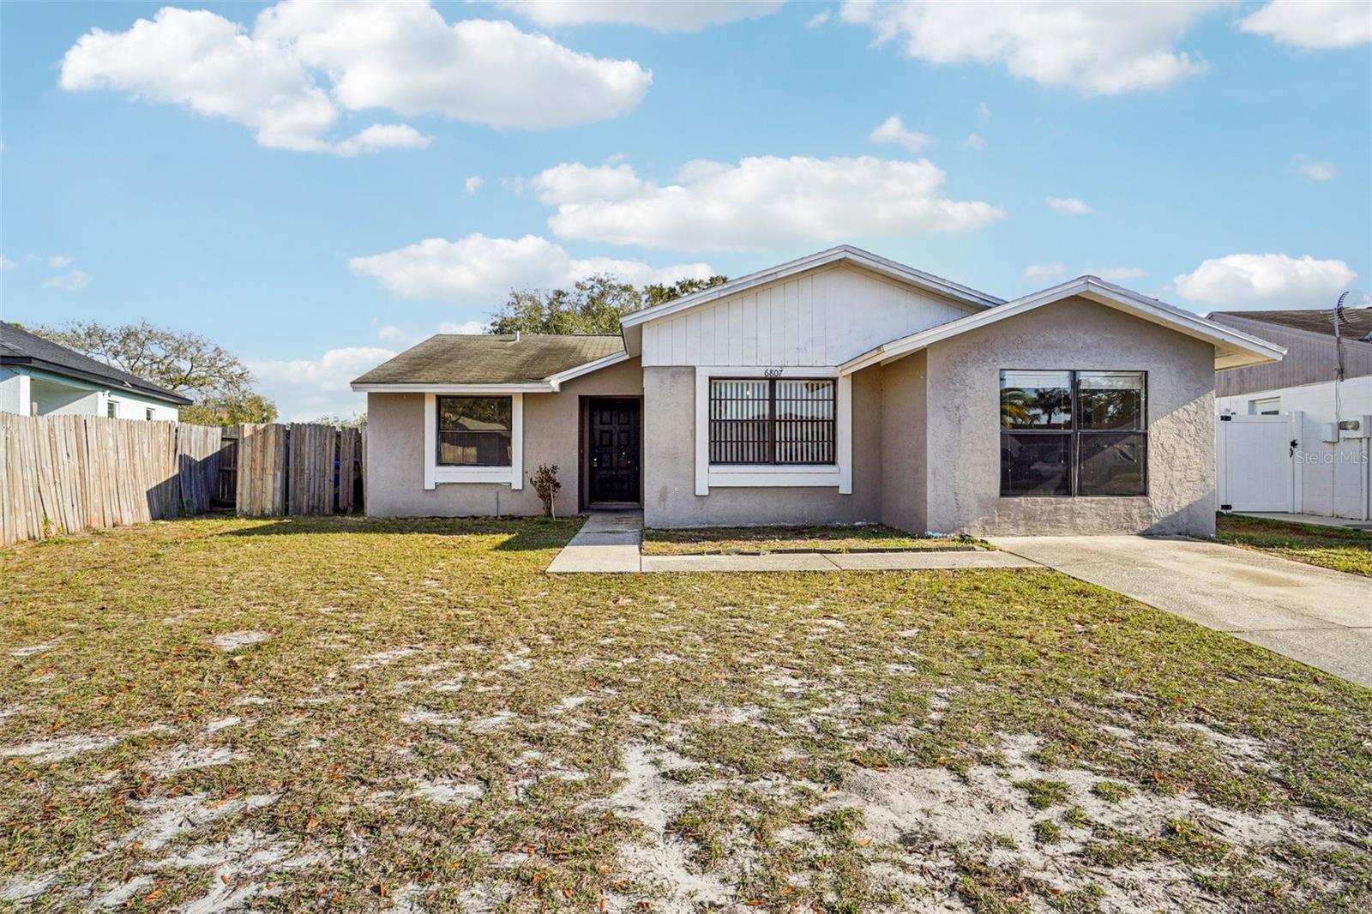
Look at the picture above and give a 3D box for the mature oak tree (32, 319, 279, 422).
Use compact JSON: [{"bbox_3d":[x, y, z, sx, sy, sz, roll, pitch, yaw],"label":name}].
[{"bbox_3d":[-33.500,-3.900,43.000,15.200,9.400,13.500,0,1,0],"label":"mature oak tree"}]

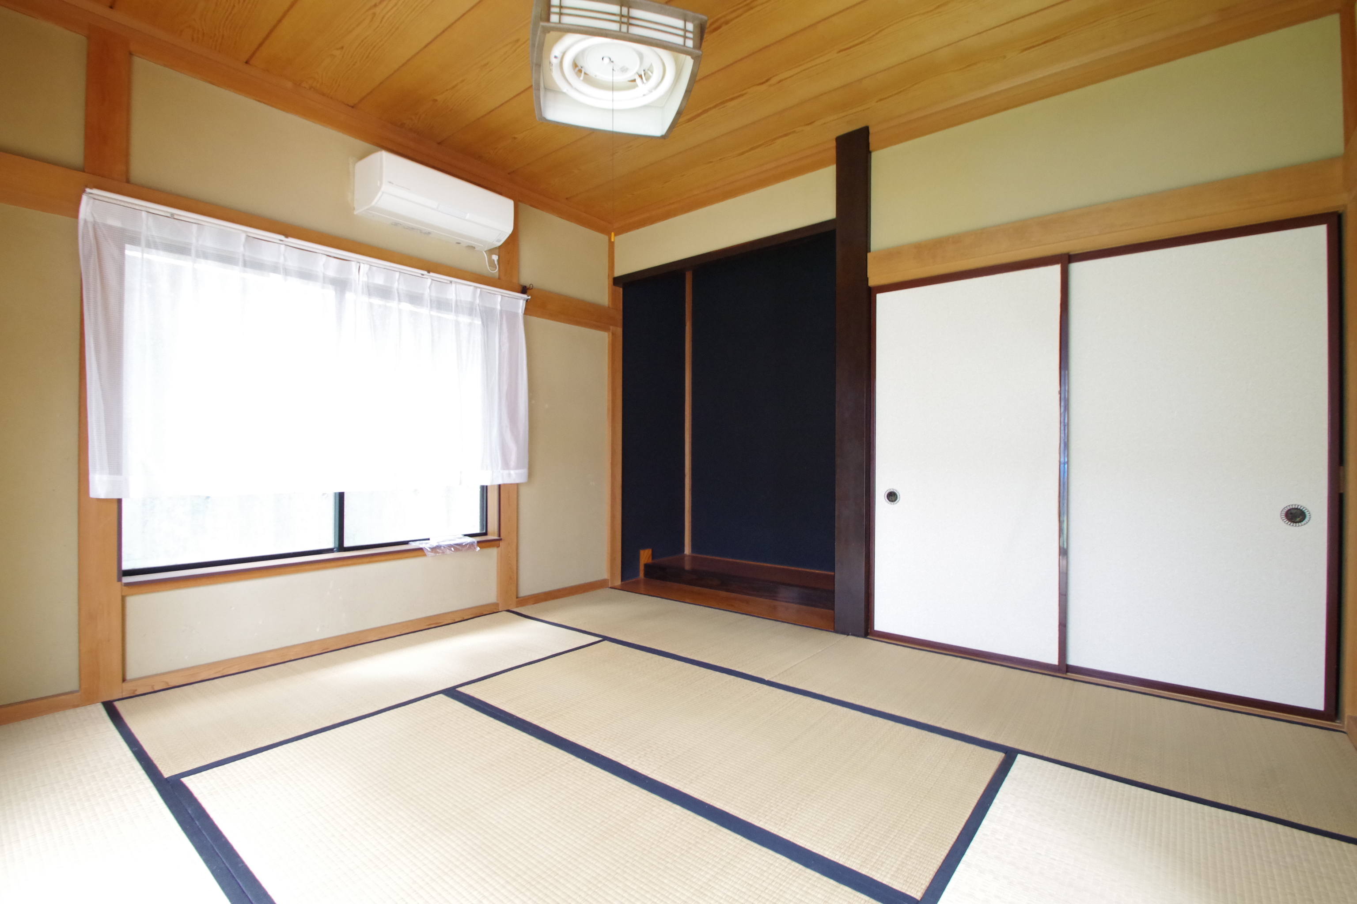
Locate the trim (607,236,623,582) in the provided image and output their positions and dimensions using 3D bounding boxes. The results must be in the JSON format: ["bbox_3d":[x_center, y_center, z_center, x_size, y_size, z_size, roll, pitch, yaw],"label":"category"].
[{"bbox_3d":[-0.482,-0.284,4.137,0.090,2.517,0.112,0,0,43],"label":"trim"}]

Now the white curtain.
[{"bbox_3d":[-1.567,-0.390,2.778,0.100,1.142,1.881,0,0,43],"label":"white curtain"}]

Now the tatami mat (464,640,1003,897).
[{"bbox_3d":[0.073,1.003,2.079,1.810,0.050,0.814,0,0,39],"label":"tatami mat"}]

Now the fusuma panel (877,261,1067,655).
[{"bbox_3d":[1.383,0.056,2.764,0.853,1.850,0.025,0,0,35],"label":"fusuma panel"}]

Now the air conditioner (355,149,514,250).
[{"bbox_3d":[-1.279,-1.328,3.049,0.230,0.266,0.749,0,0,43],"label":"air conditioner"}]

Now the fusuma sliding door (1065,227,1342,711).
[{"bbox_3d":[2.073,0.059,2.324,0.848,1.850,0.025,0,0,35],"label":"fusuma sliding door"}]

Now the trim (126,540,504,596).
[{"bbox_3d":[-1.655,0.548,2.849,0.080,0.049,1.652,0,0,43],"label":"trim"}]

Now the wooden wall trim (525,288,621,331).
[{"bbox_3d":[-0.702,-0.943,3.837,0.040,0.174,0.808,0,0,43],"label":"wooden wall trim"}]

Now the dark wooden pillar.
[{"bbox_3d":[0.964,-0.369,3.094,0.175,2.698,0.125,0,0,35],"label":"dark wooden pillar"}]

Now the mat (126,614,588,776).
[{"bbox_3d":[-1.290,0.999,2.573,0.853,0.050,1.704,0,0,40],"label":"mat"}]

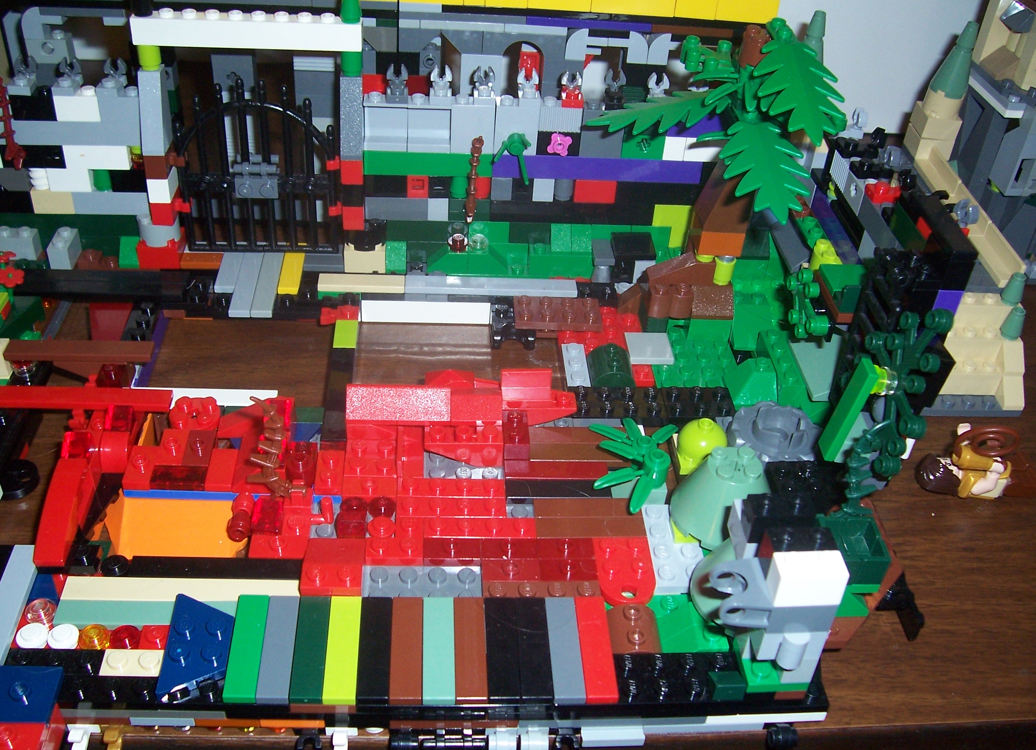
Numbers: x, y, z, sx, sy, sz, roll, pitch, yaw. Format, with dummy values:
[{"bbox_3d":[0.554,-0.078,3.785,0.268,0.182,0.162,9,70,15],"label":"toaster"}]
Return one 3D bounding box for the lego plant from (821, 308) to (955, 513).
[{"bbox_3d":[0.103,0.008,0.285,0.024,0.054,0.032,1,37,-5],"label":"lego plant"}]

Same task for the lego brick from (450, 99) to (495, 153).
[{"bbox_3d":[-0.017,-0.093,0.376,0.016,0.020,0.008,1,35,-5],"label":"lego brick"}]

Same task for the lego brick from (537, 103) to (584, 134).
[{"bbox_3d":[0.016,-0.096,0.376,0.016,0.010,0.008,1,35,-5],"label":"lego brick"}]

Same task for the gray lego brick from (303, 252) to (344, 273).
[{"bbox_3d":[-0.076,-0.044,0.400,0.016,0.003,0.008,1,36,-5],"label":"gray lego brick"}]

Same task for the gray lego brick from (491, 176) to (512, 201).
[{"bbox_3d":[-0.006,-0.073,0.390,0.008,0.010,0.008,1,36,-5],"label":"gray lego brick"}]

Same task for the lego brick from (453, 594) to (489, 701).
[{"bbox_3d":[-0.012,0.070,0.258,0.008,0.003,0.032,1,37,-5],"label":"lego brick"}]

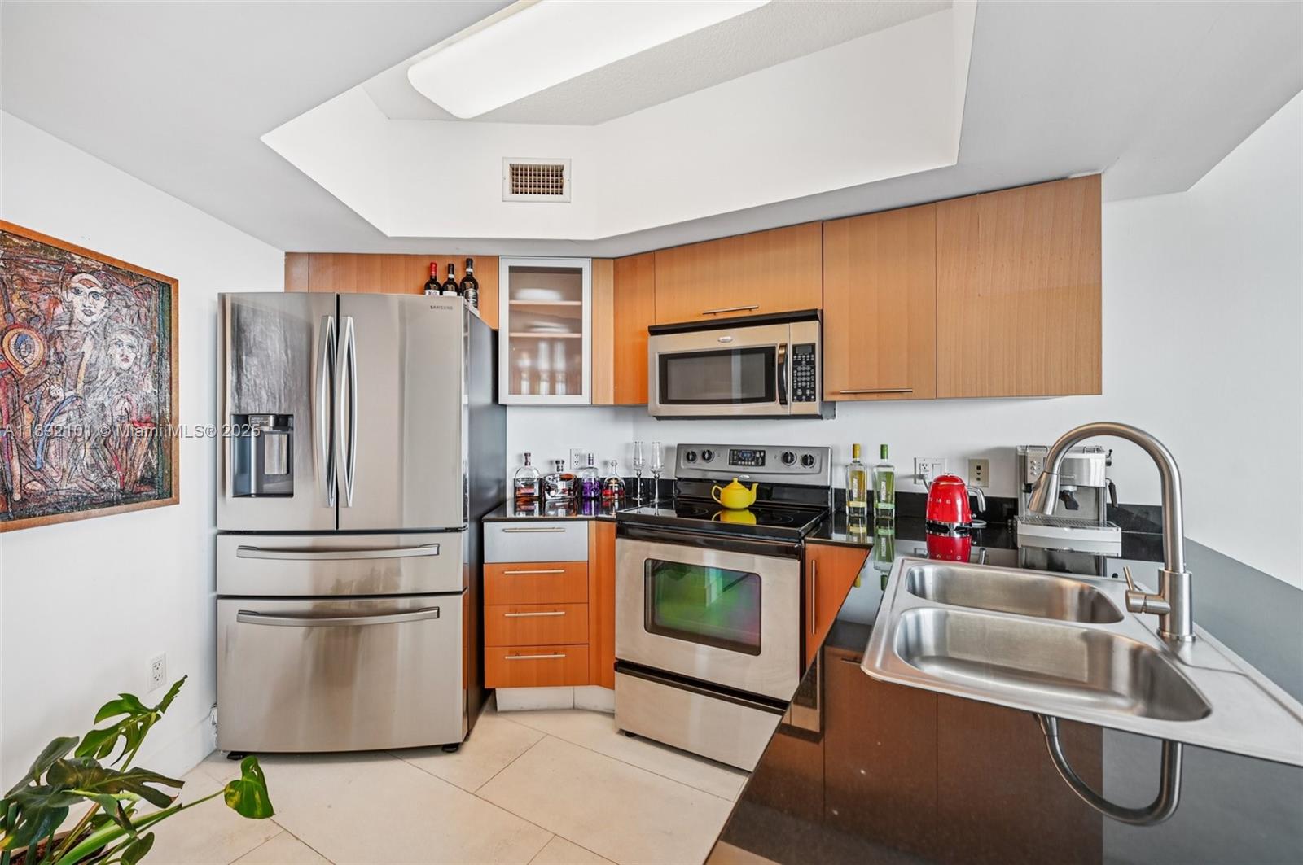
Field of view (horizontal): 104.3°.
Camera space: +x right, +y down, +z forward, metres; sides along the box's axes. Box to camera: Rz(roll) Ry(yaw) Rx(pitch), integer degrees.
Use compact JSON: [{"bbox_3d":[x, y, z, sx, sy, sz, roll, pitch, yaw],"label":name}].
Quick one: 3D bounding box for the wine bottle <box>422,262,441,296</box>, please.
[{"bbox_3d":[-0.982,-0.614,2.278,0.077,0.297,0.077,0,1,-3],"label":"wine bottle"}]

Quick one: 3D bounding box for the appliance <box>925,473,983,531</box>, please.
[{"bbox_3d":[1.221,0.279,2.040,0.200,0.212,0.157,1,1,40],"label":"appliance"}]

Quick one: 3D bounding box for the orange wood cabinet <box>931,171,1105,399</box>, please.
[{"bbox_3d":[1.353,-0.495,1.926,0.480,0.735,0.303,0,1,27],"label":"orange wood cabinet"}]

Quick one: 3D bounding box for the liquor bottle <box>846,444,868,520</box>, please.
[{"bbox_3d":[0.889,0.203,2.190,0.076,0.308,0.074,0,1,20],"label":"liquor bottle"}]

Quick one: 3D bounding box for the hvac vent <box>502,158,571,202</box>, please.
[{"bbox_3d":[-0.523,-1.153,2.308,0.310,0.200,0.022,0,1,-3],"label":"hvac vent"}]

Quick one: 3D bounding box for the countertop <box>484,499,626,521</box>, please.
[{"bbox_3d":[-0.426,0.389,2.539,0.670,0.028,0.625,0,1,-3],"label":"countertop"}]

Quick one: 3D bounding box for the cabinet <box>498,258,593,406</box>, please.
[{"bbox_3d":[-0.537,-0.508,2.688,0.459,0.735,0.310,0,1,-3],"label":"cabinet"}]

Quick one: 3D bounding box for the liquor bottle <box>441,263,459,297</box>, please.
[{"bbox_3d":[-0.946,-0.637,2.385,0.076,0.300,0.076,0,1,-12],"label":"liquor bottle"}]

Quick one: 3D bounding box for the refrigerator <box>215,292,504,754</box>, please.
[{"bbox_3d":[-1.174,0.386,2.211,0.905,1.770,0.770,0,1,-3],"label":"refrigerator"}]

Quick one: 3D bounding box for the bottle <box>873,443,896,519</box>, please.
[{"bbox_3d":[0.985,0.204,2.140,0.076,0.307,0.074,0,1,20],"label":"bottle"}]

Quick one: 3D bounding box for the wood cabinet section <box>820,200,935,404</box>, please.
[{"bbox_3d":[0.961,-0.495,2.129,0.400,0.733,0.330,0,0,27],"label":"wood cabinet section"}]

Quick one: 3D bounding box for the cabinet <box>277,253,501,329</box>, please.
[{"bbox_3d":[-1.265,-0.688,2.615,1.010,0.360,0.320,0,1,-3],"label":"cabinet"}]

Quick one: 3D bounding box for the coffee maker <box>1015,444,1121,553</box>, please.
[{"bbox_3d":[1.342,0.211,1.668,0.250,0.315,0.255,0,1,29],"label":"coffee maker"}]

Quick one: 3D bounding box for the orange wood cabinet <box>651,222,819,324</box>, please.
[{"bbox_3d":[0.424,-0.672,2.368,0.762,0.375,0.320,0,1,28],"label":"orange wood cabinet"}]

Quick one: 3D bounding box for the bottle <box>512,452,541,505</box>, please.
[{"bbox_3d":[-0.679,0.243,2.762,0.130,0.258,0.080,0,1,-3],"label":"bottle"}]

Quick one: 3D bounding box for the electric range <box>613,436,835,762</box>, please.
[{"bbox_3d":[0.333,0.655,2.215,0.760,1.190,0.670,0,1,28],"label":"electric range"}]

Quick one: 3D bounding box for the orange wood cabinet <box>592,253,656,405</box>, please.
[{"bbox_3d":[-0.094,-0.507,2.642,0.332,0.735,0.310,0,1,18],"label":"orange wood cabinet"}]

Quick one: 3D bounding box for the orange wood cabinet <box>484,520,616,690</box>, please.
[{"bbox_3d":[-0.467,0.762,2.542,0.572,0.740,0.615,0,1,-3],"label":"orange wood cabinet"}]

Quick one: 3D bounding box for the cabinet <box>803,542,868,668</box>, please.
[{"bbox_3d":[0.793,0.770,2.007,0.240,0.760,0.580,0,1,28],"label":"cabinet"}]

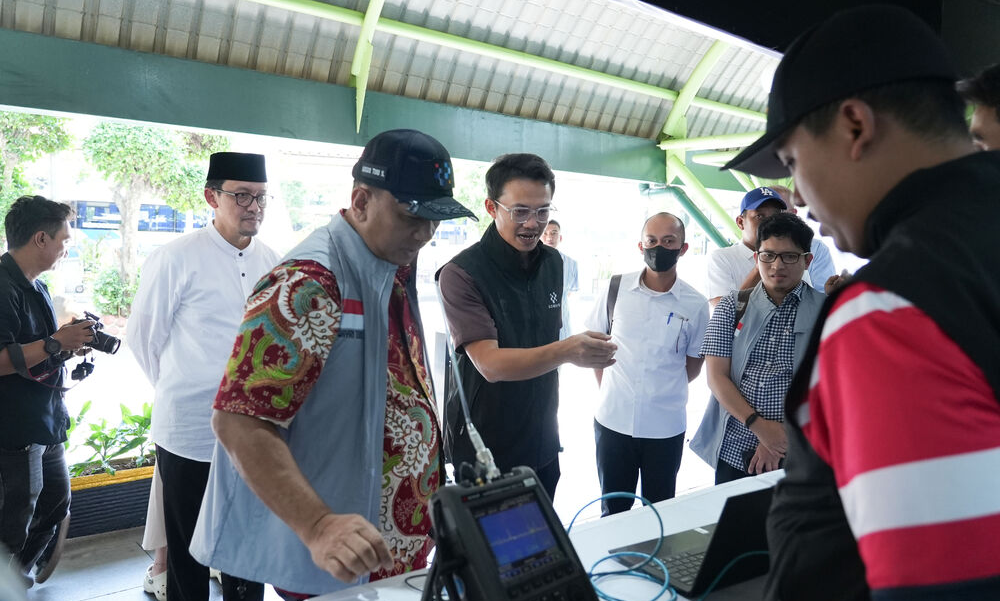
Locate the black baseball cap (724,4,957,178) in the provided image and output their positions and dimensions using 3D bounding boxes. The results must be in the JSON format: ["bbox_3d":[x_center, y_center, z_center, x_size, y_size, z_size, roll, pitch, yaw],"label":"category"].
[{"bbox_3d":[0.370,-0.245,0.861,0.258,0.137,0.170,-12,-5,37],"label":"black baseball cap"}]

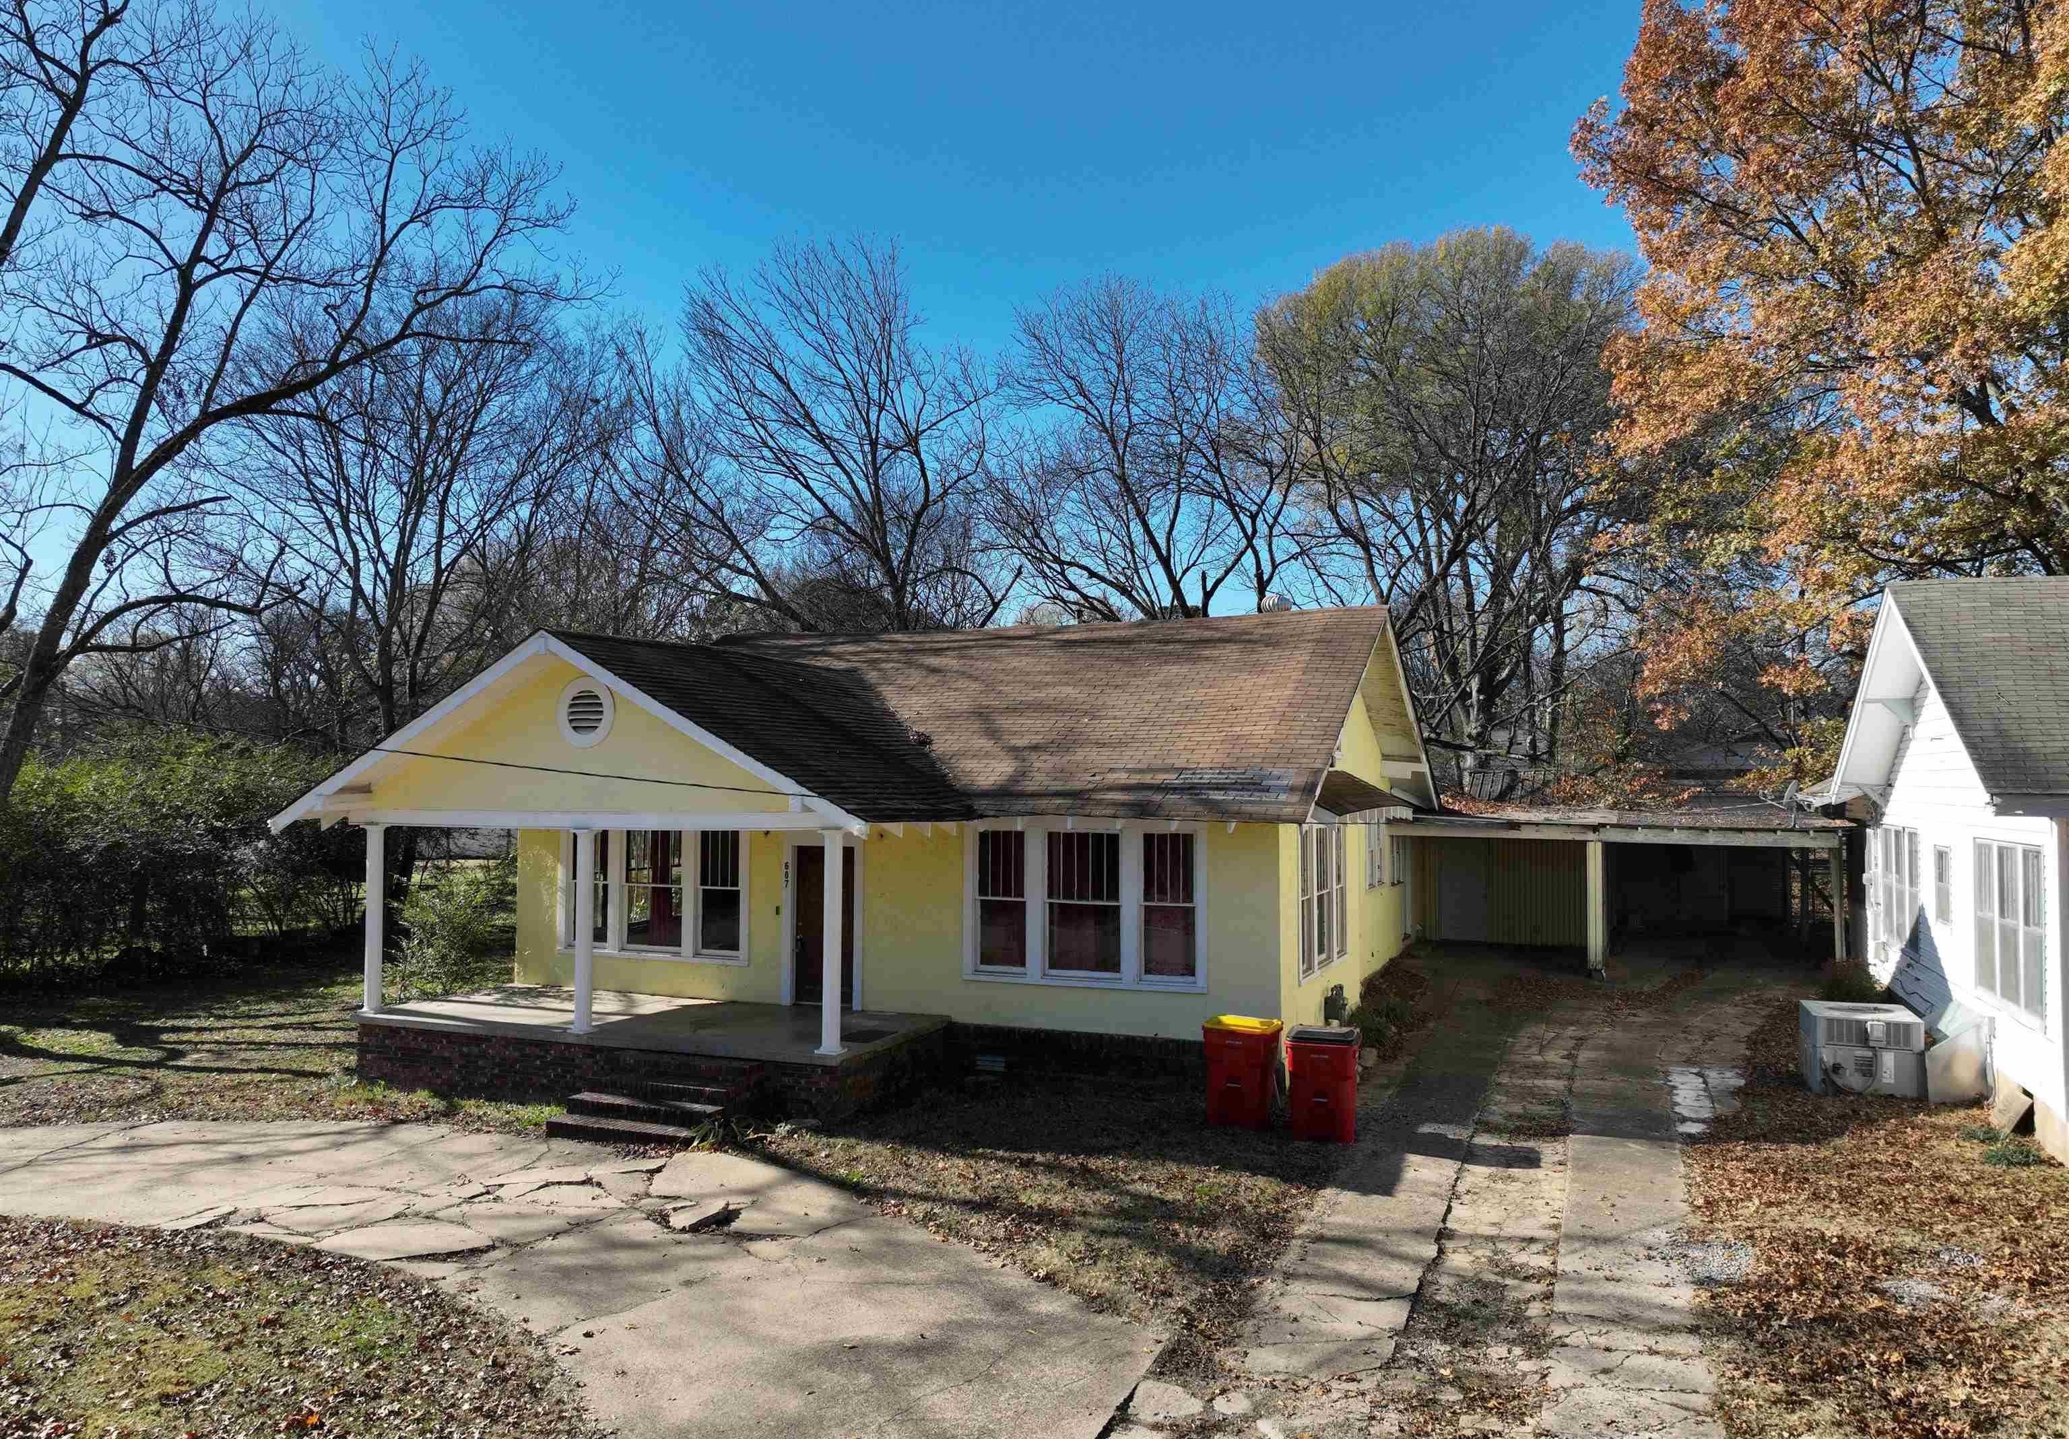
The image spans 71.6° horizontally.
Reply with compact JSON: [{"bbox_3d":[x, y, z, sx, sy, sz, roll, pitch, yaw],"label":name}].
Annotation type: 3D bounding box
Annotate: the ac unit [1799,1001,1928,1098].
[{"bbox_3d":[9.857,3.928,17.094,1.142,0.877,1.173,-1,-3,23],"label":"ac unit"}]

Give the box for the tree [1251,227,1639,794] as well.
[{"bbox_3d":[10.412,-3.703,36.000,9.458,17.194,9.200,0,-3,0],"label":"tree"}]

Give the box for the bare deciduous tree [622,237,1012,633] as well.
[{"bbox_3d":[-5.611,-3.758,37.000,10.096,17.416,9.500,0,-3,0],"label":"bare deciduous tree"}]

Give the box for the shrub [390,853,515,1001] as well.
[{"bbox_3d":[-8.755,3.254,21.600,1.948,2.353,1.900,-1,-3,23],"label":"shrub"}]

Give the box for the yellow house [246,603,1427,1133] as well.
[{"bbox_3d":[-1.030,1.533,22.033,12.495,6.344,14.892,-1,-3,23],"label":"yellow house"}]

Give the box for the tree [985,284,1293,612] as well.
[{"bbox_3d":[2.858,-3.220,37.000,7.926,16.332,7.500,0,-3,0],"label":"tree"}]

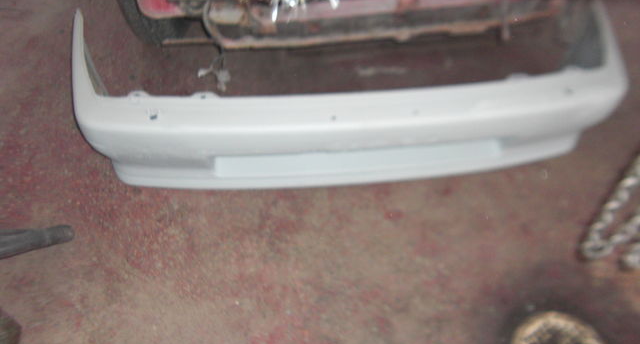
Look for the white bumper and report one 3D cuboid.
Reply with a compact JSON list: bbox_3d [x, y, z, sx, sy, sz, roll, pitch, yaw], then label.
[{"bbox_3d":[0.091,-0.243,1.629,1.660,0.320,0.510,-4,51,-3],"label":"white bumper"}]

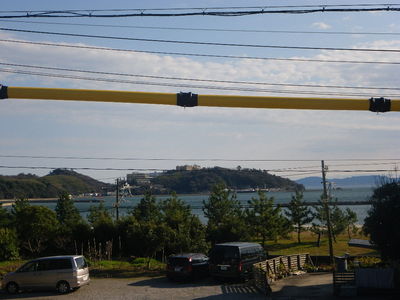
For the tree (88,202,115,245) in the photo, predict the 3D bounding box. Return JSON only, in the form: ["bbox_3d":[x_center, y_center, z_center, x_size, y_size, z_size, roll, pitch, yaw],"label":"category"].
[{"bbox_3d":[-8.530,6.561,61.888,2.156,4.045,2.156,-1,-3,0],"label":"tree"}]

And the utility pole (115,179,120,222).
[{"bbox_3d":[-11.197,7.284,97.807,0.400,6.782,0.300,-1,-3,0],"label":"utility pole"}]

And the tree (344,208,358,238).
[{"bbox_3d":[14.389,7.070,68.475,1.337,2.954,1.337,-1,-3,0],"label":"tree"}]

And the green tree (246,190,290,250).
[{"bbox_3d":[5.581,5.799,59.826,3.583,4.824,3.583,-1,-3,0],"label":"green tree"}]

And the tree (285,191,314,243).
[{"bbox_3d":[9.003,6.077,65.268,2.728,4.765,2.728,-1,-3,0],"label":"tree"}]

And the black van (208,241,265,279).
[{"bbox_3d":[2.409,6.195,40.229,1.790,1.920,4.720,-3,-4,25],"label":"black van"}]

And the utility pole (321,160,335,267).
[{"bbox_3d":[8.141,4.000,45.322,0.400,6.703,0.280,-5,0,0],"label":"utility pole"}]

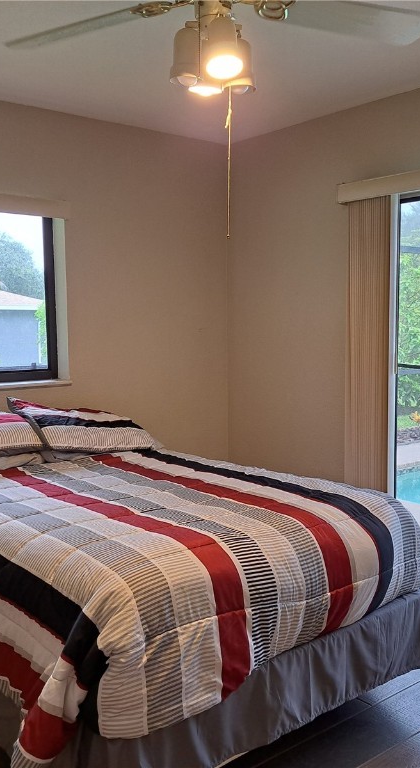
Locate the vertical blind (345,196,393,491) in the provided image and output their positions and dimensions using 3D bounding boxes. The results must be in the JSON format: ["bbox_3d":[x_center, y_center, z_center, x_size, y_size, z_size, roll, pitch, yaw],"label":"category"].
[{"bbox_3d":[0.790,0.051,3.563,0.100,1.935,0.215,-5,7,-40],"label":"vertical blind"}]

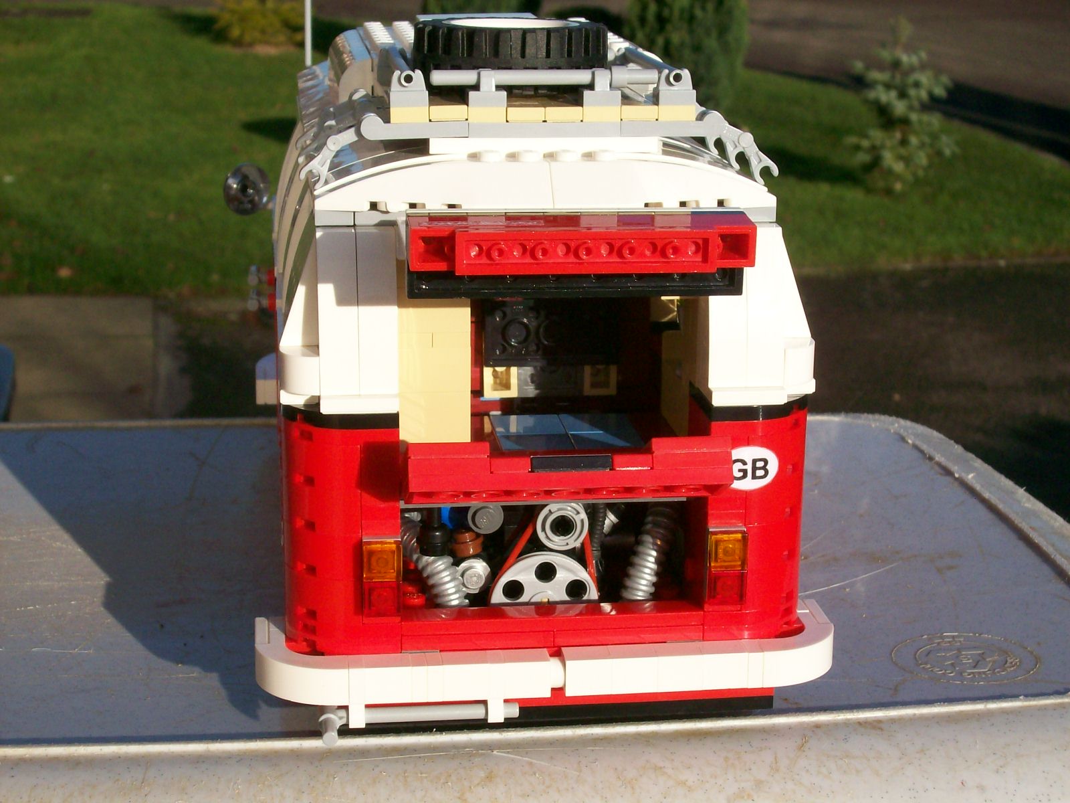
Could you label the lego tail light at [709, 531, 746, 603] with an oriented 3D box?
[{"bbox_3d":[0.040,0.034,0.453,0.008,0.016,0.004,-1,15,-7],"label":"lego tail light"}]

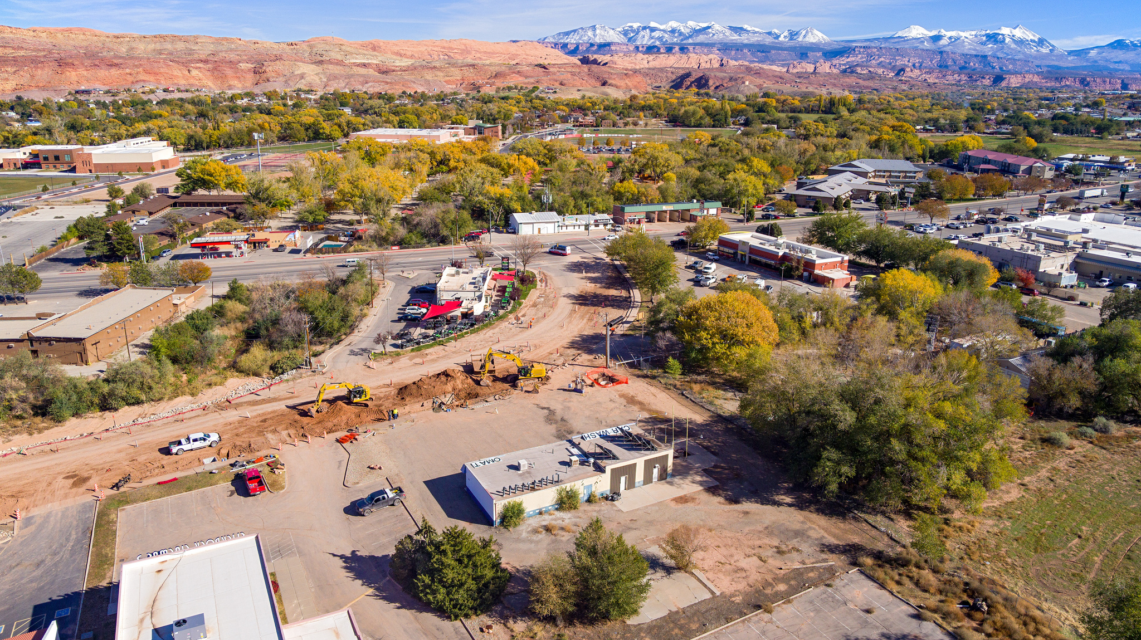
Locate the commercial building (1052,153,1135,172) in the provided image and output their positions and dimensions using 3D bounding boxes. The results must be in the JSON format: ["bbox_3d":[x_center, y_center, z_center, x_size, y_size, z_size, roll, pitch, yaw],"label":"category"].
[{"bbox_3d":[363.010,-112.180,515.370,45.000,6.000,36.000,3,18,5],"label":"commercial building"}]

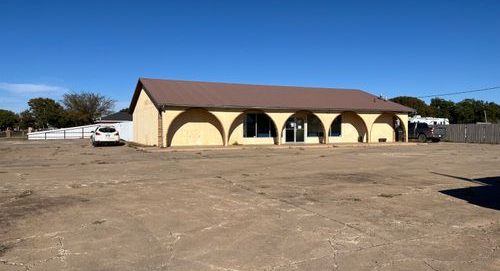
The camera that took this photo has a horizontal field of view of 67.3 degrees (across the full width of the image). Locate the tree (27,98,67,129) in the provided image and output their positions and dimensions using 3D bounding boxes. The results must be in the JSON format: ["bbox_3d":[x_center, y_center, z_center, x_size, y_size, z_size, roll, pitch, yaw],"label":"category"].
[{"bbox_3d":[-37.744,-3.500,69.946,7.640,7.050,7.640,0,1,0],"label":"tree"}]

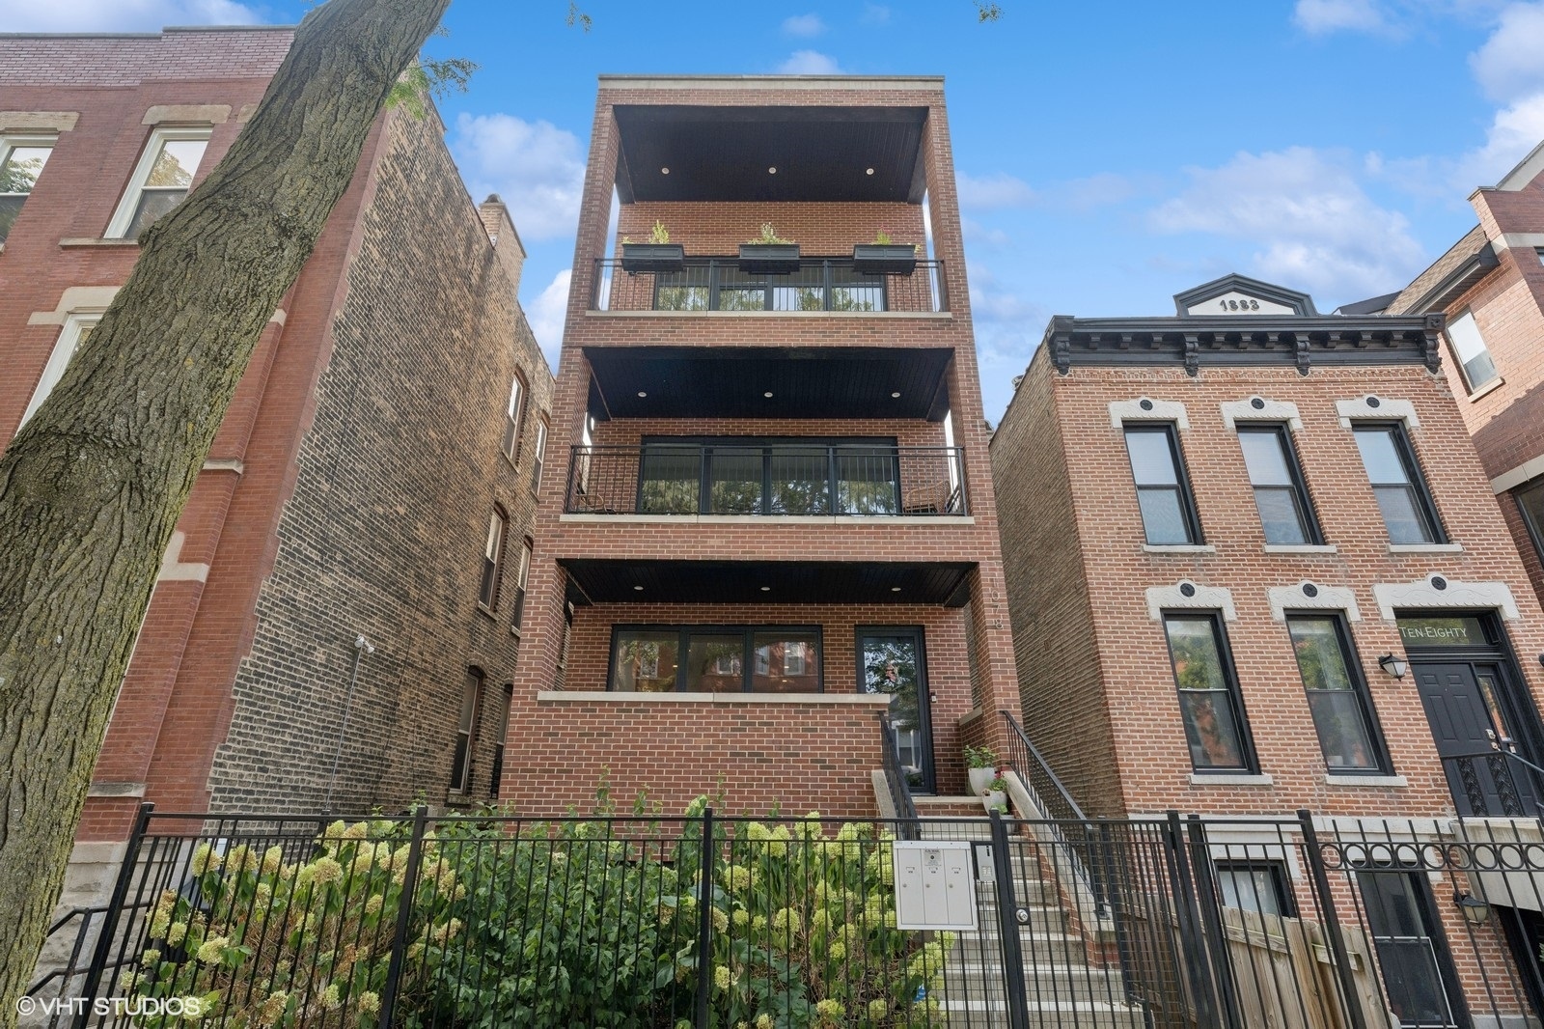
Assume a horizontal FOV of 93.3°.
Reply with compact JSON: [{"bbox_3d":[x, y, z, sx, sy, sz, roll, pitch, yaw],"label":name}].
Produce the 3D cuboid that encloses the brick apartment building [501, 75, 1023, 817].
[{"bbox_3d":[-0.028,0.908,15.588,5.973,13.318,12.000,0,-23,0],"label":"brick apartment building"}]

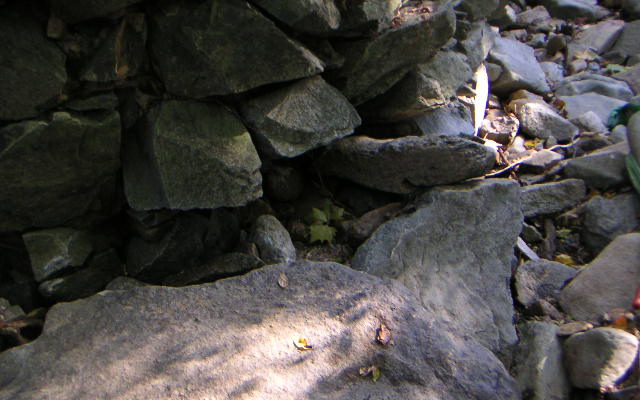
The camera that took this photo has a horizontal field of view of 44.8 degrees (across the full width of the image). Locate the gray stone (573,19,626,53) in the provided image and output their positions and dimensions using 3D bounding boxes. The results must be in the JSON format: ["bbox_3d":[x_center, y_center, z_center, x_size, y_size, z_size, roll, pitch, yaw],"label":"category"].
[{"bbox_3d":[1.399,-0.824,3.900,0.240,0.120,0.200,12,28,22],"label":"gray stone"}]

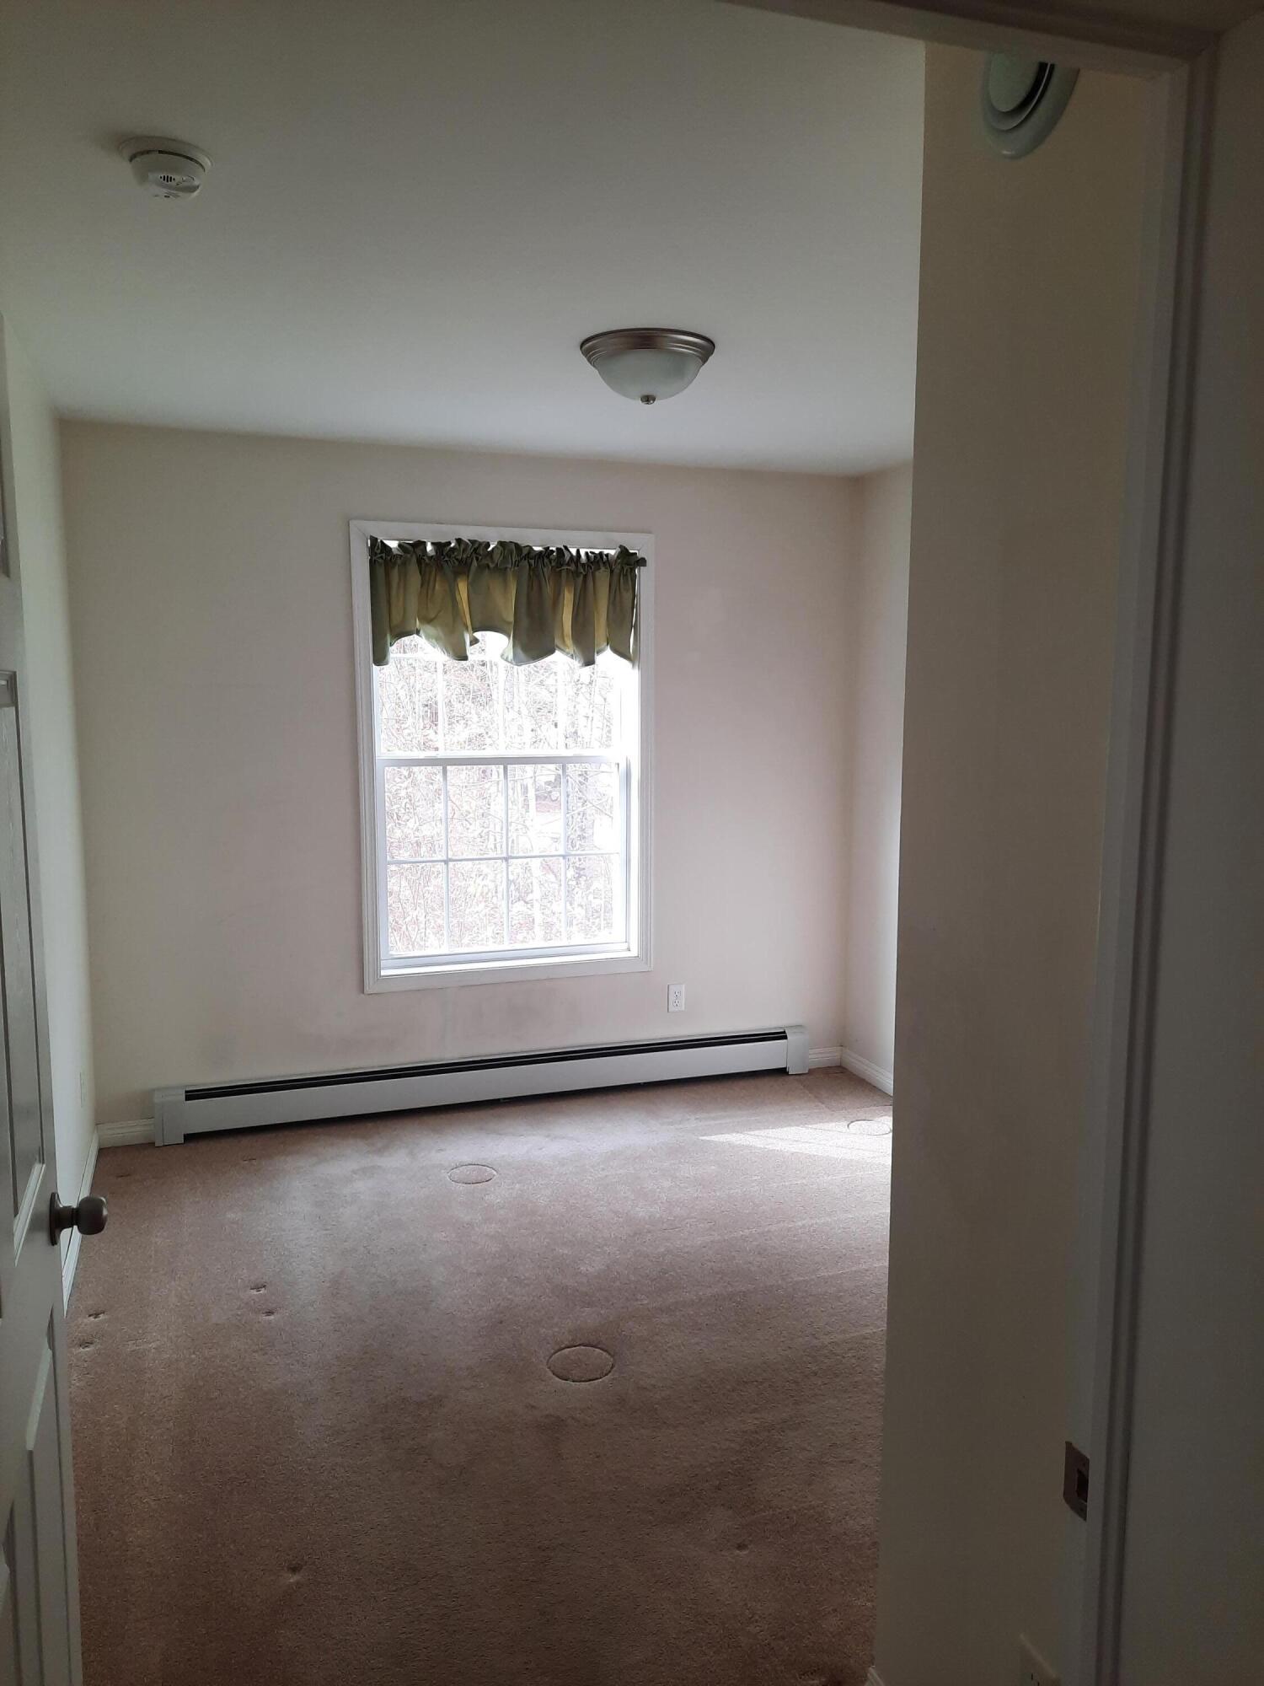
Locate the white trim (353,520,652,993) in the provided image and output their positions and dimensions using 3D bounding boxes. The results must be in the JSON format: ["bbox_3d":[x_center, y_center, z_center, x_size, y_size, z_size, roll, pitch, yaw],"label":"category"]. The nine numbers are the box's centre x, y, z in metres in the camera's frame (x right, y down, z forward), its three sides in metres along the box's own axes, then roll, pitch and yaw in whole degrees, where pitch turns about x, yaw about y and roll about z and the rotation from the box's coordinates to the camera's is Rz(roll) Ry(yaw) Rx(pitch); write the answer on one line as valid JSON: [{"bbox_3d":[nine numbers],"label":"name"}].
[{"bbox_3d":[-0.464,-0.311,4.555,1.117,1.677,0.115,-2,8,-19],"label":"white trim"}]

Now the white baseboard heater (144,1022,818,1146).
[{"bbox_3d":[-0.464,0.906,4.625,2.512,0.184,0.070,-2,8,-19],"label":"white baseboard heater"}]

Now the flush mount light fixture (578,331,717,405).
[{"bbox_3d":[0.039,-1.169,3.050,0.330,0.140,0.330,0,7,0],"label":"flush mount light fixture"}]

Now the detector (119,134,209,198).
[{"bbox_3d":[-0.752,-1.083,1.966,0.142,0.050,0.142,-2,8,-19],"label":"detector"}]

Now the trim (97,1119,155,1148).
[{"bbox_3d":[-1.746,1.005,4.208,0.192,0.084,0.018,-2,8,-19],"label":"trim"}]

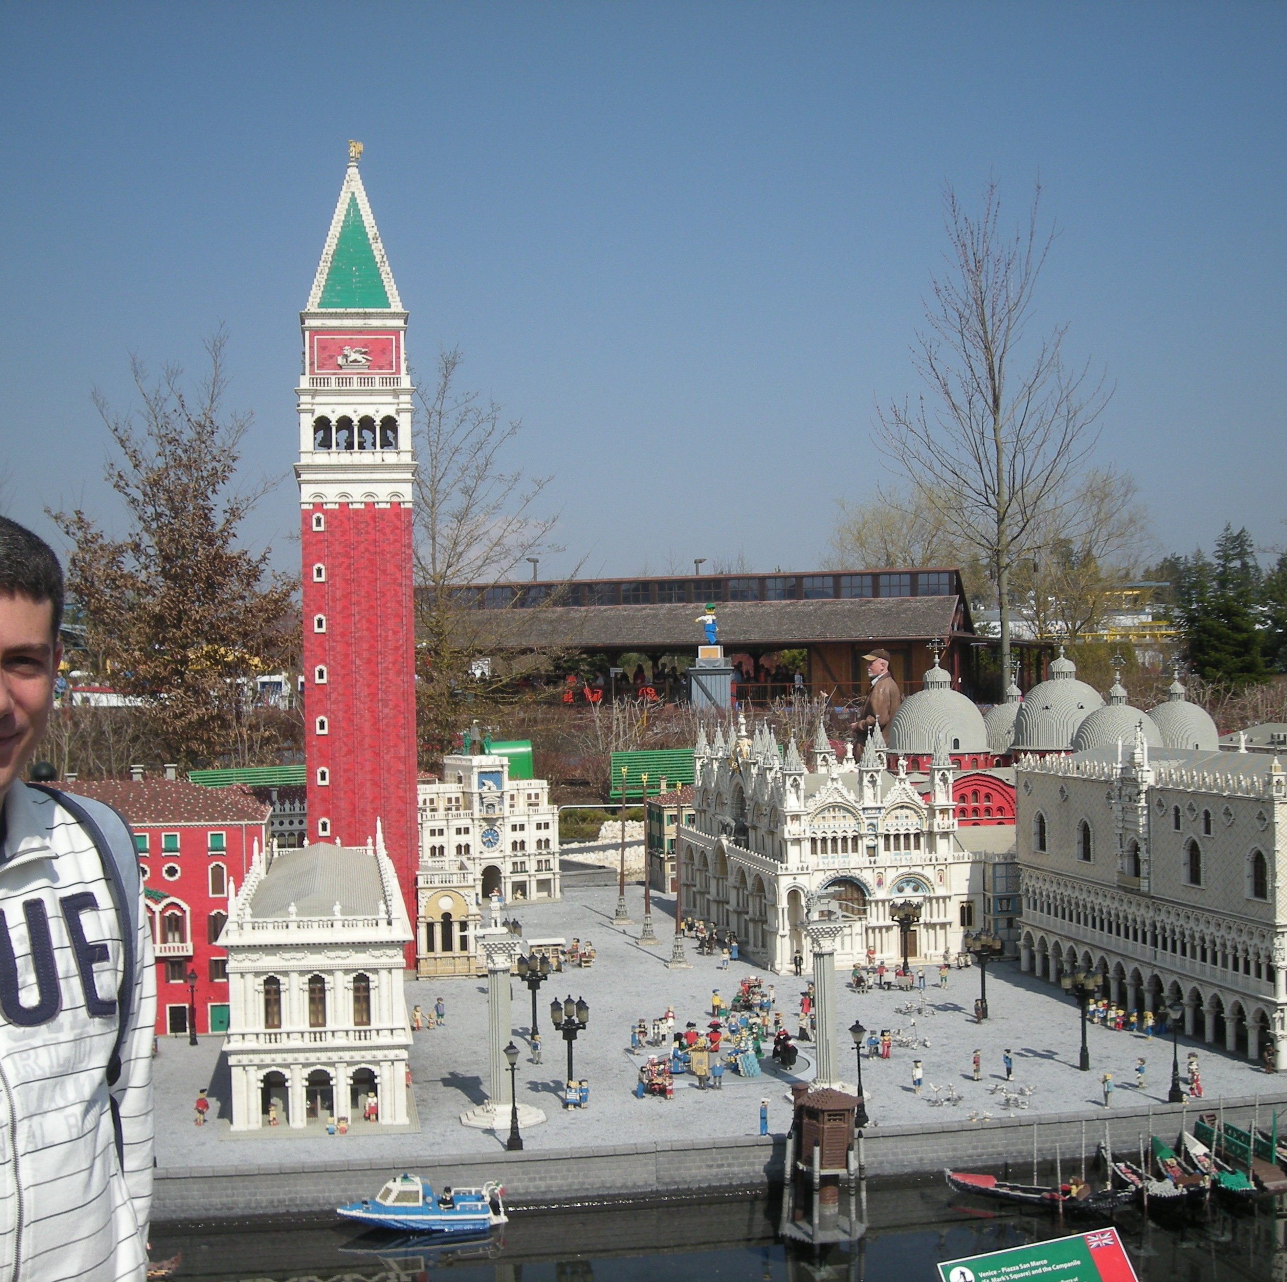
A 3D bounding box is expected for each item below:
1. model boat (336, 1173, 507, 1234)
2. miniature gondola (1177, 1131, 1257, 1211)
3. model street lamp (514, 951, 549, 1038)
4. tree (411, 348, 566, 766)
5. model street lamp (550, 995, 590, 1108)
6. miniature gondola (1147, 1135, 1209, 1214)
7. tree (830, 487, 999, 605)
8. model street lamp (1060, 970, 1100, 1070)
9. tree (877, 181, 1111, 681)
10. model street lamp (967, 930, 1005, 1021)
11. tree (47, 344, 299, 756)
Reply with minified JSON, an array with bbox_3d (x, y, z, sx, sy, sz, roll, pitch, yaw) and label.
[{"bbox_3d":[-0.588,1.491,4.600,0.455,0.137,0.145,-1,-1,-3],"label":"model boat"},{"bbox_3d":[1.676,1.535,5.053,0.090,0.115,0.475,-1,-1,-8],"label":"miniature gondola"},{"bbox_3d":[-0.417,1.349,6.522,0.125,0.345,0.125,-1,-1,-12],"label":"model street lamp"},{"bbox_3d":[-2.721,-0.895,22.500,3.400,5.800,3.400,-1,-1,0],"label":"tree"},{"bbox_3d":[-0.224,1.248,5.250,0.115,0.342,0.115,-1,-1,-8],"label":"model street lamp"},{"bbox_3d":[1.476,1.465,4.770,0.085,0.100,0.460,-1,-1,2],"label":"miniature gondola"},{"bbox_3d":[11.043,-1.919,72.000,7.000,9.200,7.000,-1,-1,0],"label":"tree"},{"bbox_3d":[1.413,1.214,5.560,0.115,0.342,0.115,-1,-1,-8],"label":"model street lamp"},{"bbox_3d":[6.052,-2.861,29.500,4.000,10.000,4.000,-1,-1,0],"label":"tree"},{"bbox_3d":[1.347,1.317,6.849,0.125,0.345,0.125,-1,-1,-12],"label":"model street lamp"},{"bbox_3d":[-6.076,-0.982,22.500,3.400,6.100,3.300,-1,-1,0],"label":"tree"}]

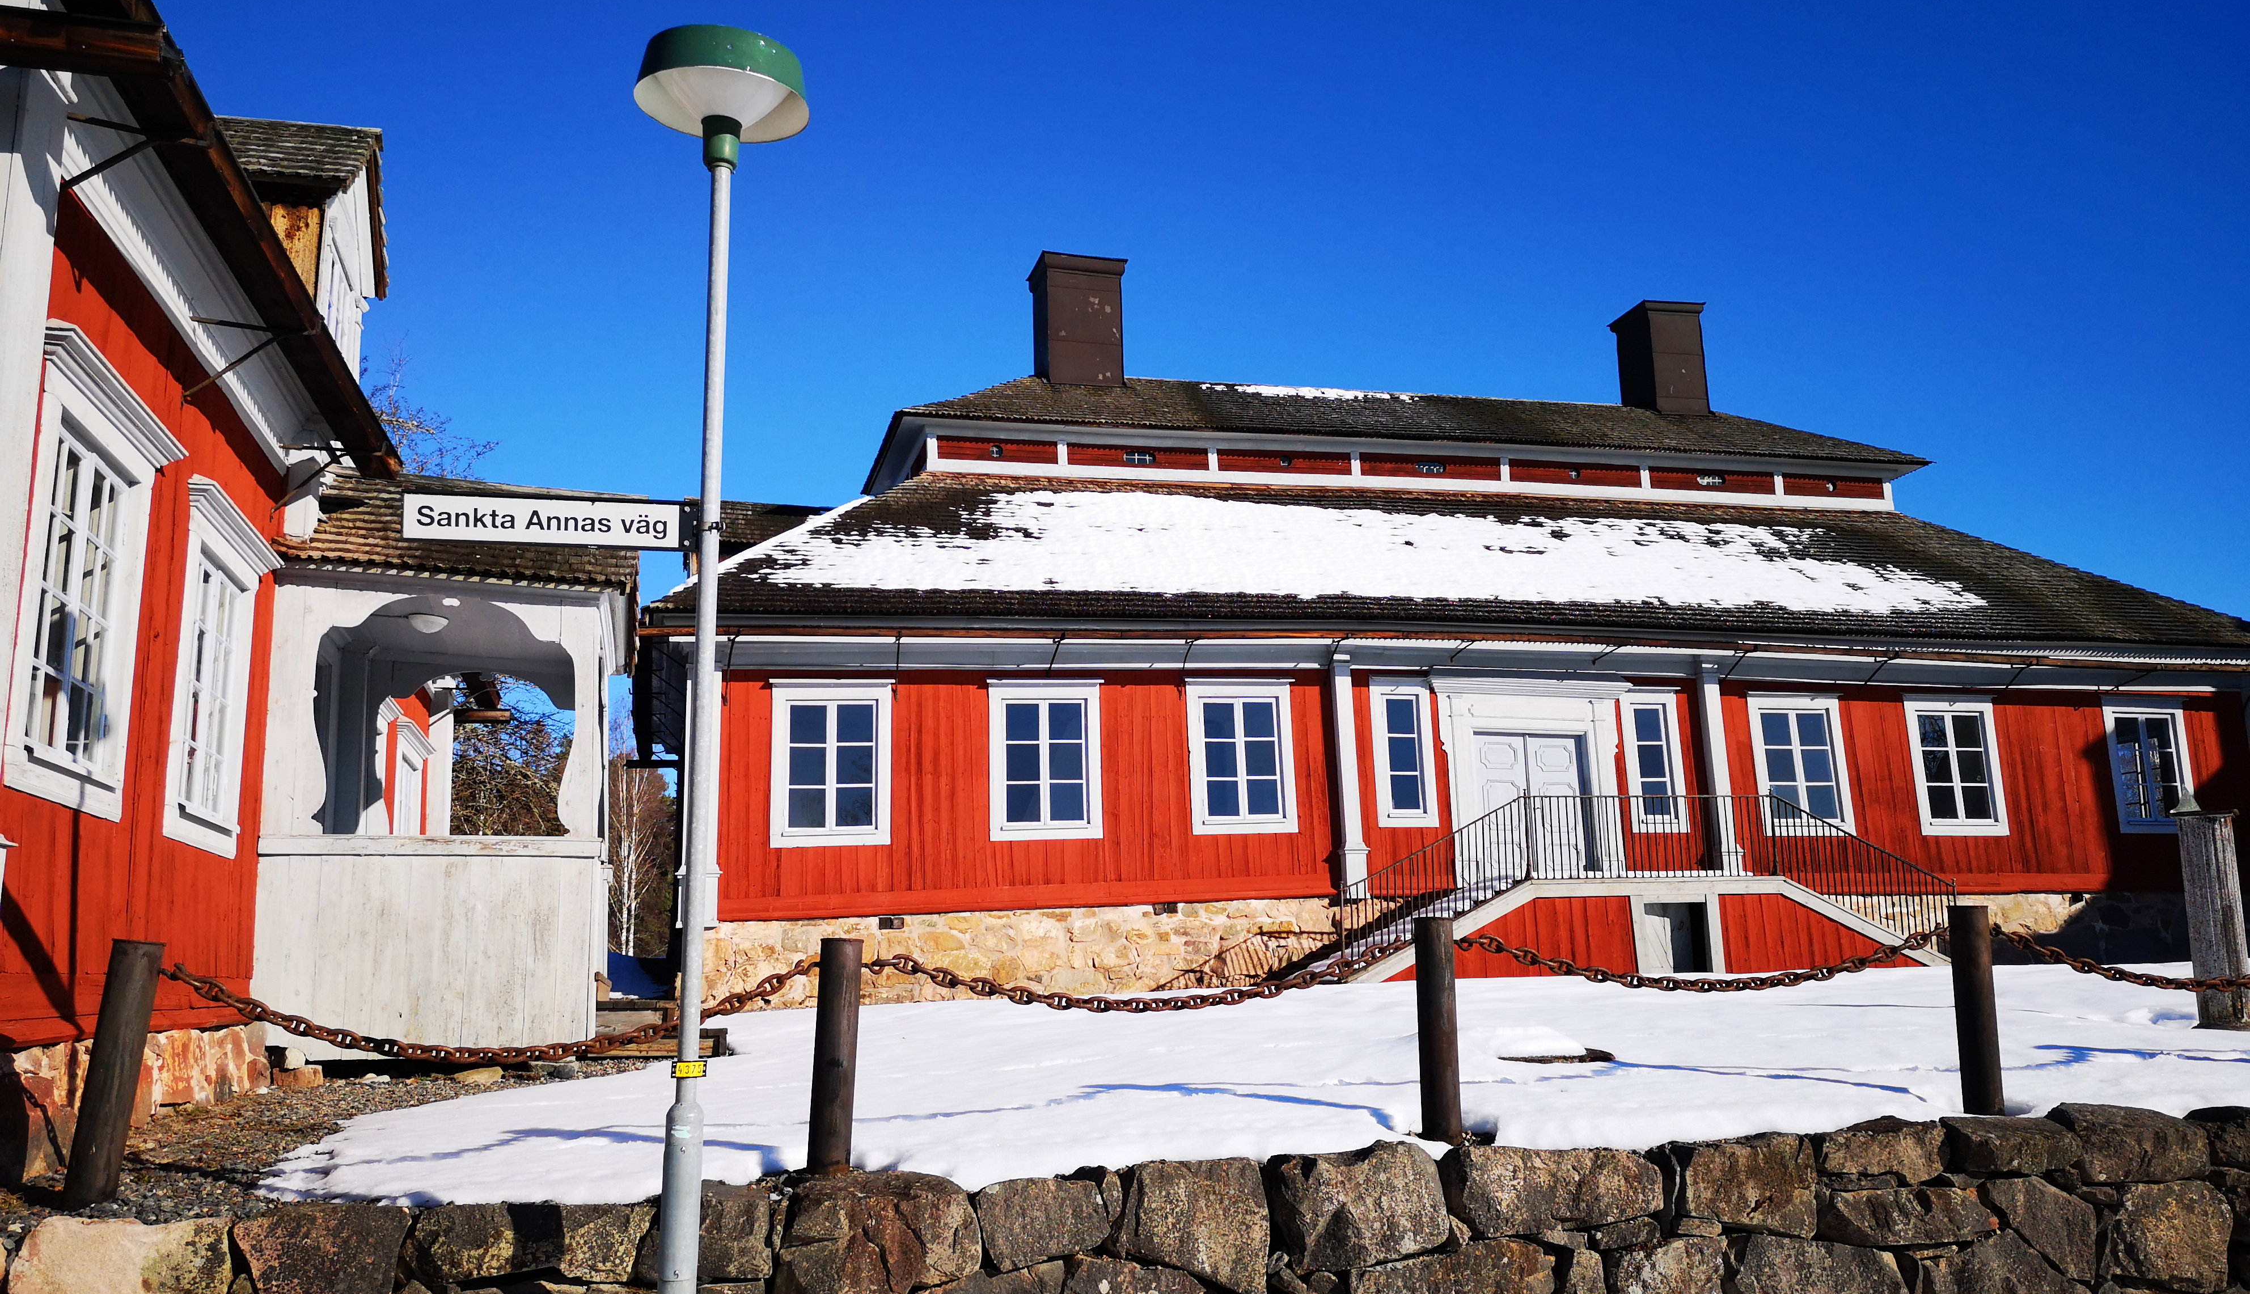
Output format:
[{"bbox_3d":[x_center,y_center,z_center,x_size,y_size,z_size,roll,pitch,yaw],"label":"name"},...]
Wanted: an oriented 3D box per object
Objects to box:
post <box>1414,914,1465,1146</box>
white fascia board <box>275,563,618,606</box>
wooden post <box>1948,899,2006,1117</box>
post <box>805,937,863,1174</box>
[{"bbox_3d":[1.284,1.559,7.173,0.157,0.885,0.157,-2,-11,10],"label":"post"},{"bbox_3d":[-4.100,-0.364,10.680,1.950,0.115,0.060,3,-13,-23],"label":"white fascia board"},{"bbox_3d":[3.670,1.560,7.560,0.157,0.875,0.157,-4,-12,25],"label":"wooden post"},{"bbox_3d":[-1.084,1.532,6.600,0.157,0.850,0.157,3,-12,-9],"label":"post"}]

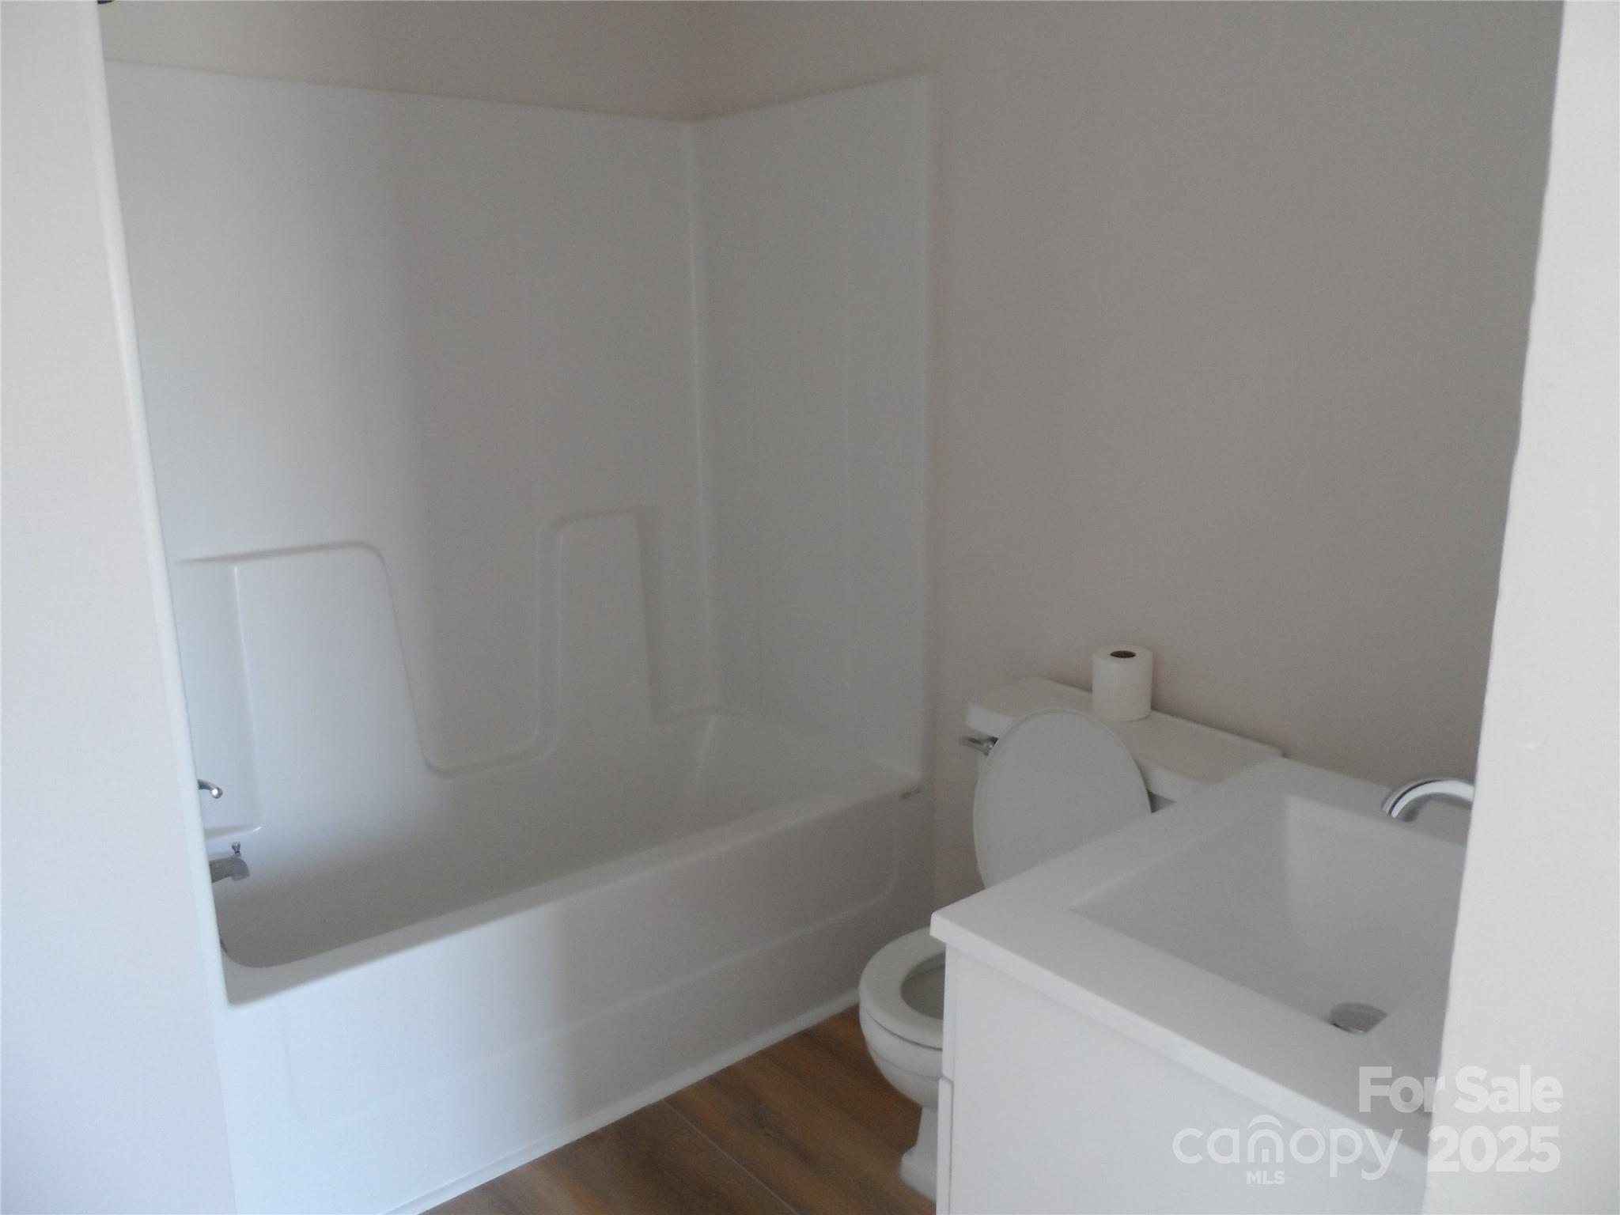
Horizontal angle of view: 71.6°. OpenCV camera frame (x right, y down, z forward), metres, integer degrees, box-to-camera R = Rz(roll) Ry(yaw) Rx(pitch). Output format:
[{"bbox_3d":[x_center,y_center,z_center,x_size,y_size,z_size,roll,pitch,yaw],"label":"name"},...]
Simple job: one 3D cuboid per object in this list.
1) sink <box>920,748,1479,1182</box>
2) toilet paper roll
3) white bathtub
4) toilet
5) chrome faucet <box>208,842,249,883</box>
[{"bbox_3d":[0.530,0.350,1.111,0.657,0.130,0.495,-10,15,-39],"label":"sink"},{"bbox_3d":[0.542,0.130,1.938,0.098,0.105,0.098,-1,12,0],"label":"toilet paper roll"},{"bbox_3d":[-0.520,0.635,2.325,1.406,0.459,0.741,-10,15,-39],"label":"white bathtub"},{"bbox_3d":[0.338,0.568,1.816,0.665,0.785,0.490,-10,15,-39],"label":"toilet"},{"bbox_3d":[-0.999,0.439,1.870,0.121,0.073,0.056,-10,15,-39],"label":"chrome faucet"}]

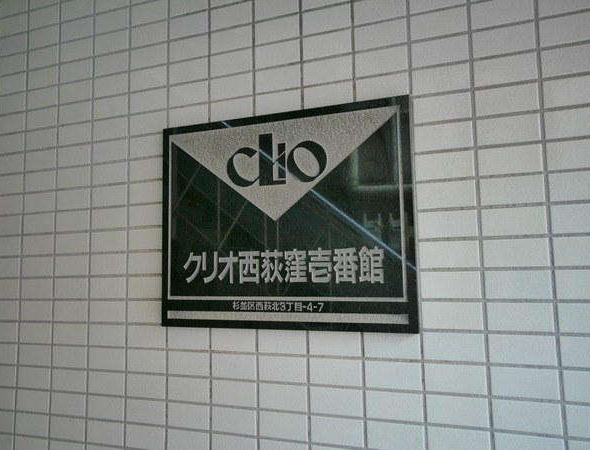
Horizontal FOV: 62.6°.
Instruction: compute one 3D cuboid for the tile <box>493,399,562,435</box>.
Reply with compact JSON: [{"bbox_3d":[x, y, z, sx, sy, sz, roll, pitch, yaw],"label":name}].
[{"bbox_3d":[0.354,0.292,0.745,0.095,0.045,0.008,-3,-6,20],"label":"tile"}]

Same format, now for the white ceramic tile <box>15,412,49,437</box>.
[{"bbox_3d":[-0.586,0.446,1.090,0.095,0.044,0.008,-3,-6,20],"label":"white ceramic tile"}]

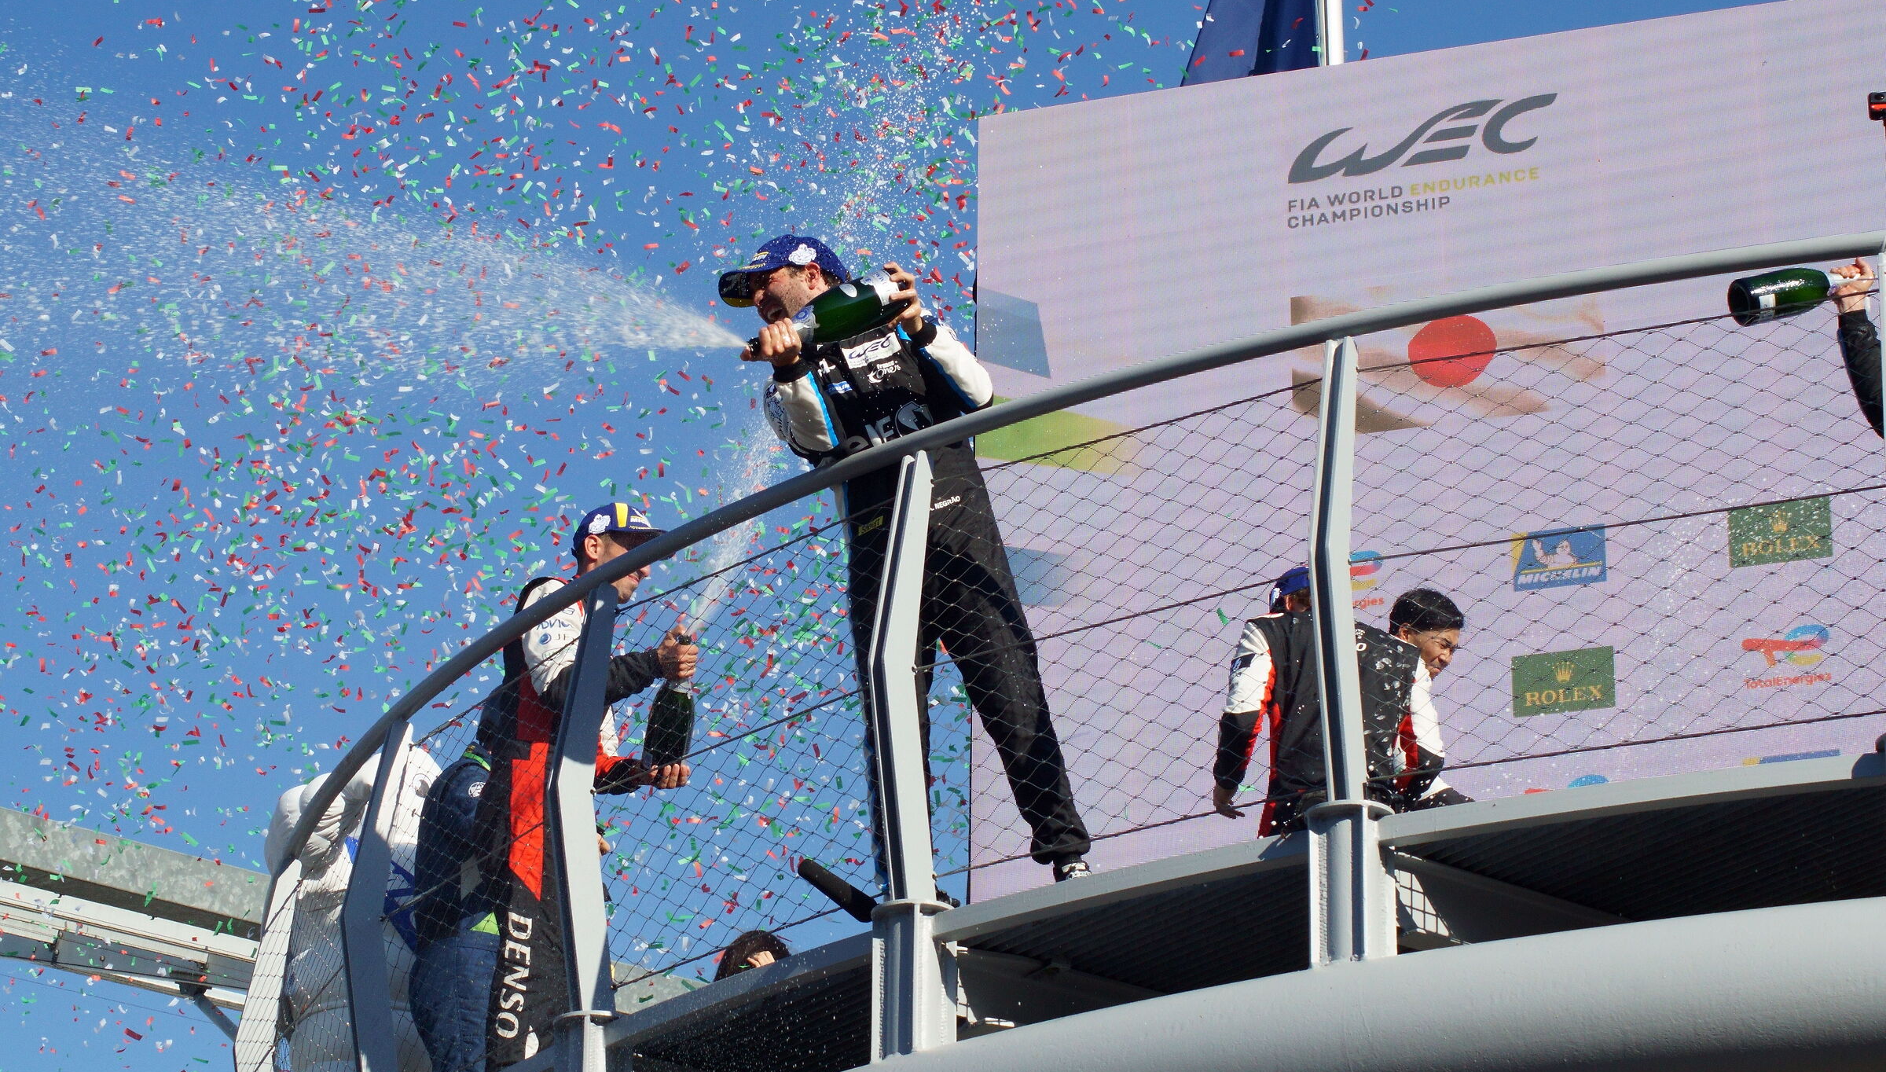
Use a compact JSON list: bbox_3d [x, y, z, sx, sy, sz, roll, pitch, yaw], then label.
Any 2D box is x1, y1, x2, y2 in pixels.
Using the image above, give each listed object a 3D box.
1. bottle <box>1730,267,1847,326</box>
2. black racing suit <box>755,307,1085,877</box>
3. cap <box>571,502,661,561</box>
[{"bbox_3d":[2.086,-0.593,13.300,0.370,0.111,0.111,-12,-18,-19],"label":"bottle"},{"bbox_3d":[-0.036,0.153,12.269,0.728,1.470,0.480,-4,-23,10],"label":"black racing suit"},{"bbox_3d":[-0.822,-0.009,14.103,0.270,0.145,0.180,-5,-23,14],"label":"cap"}]

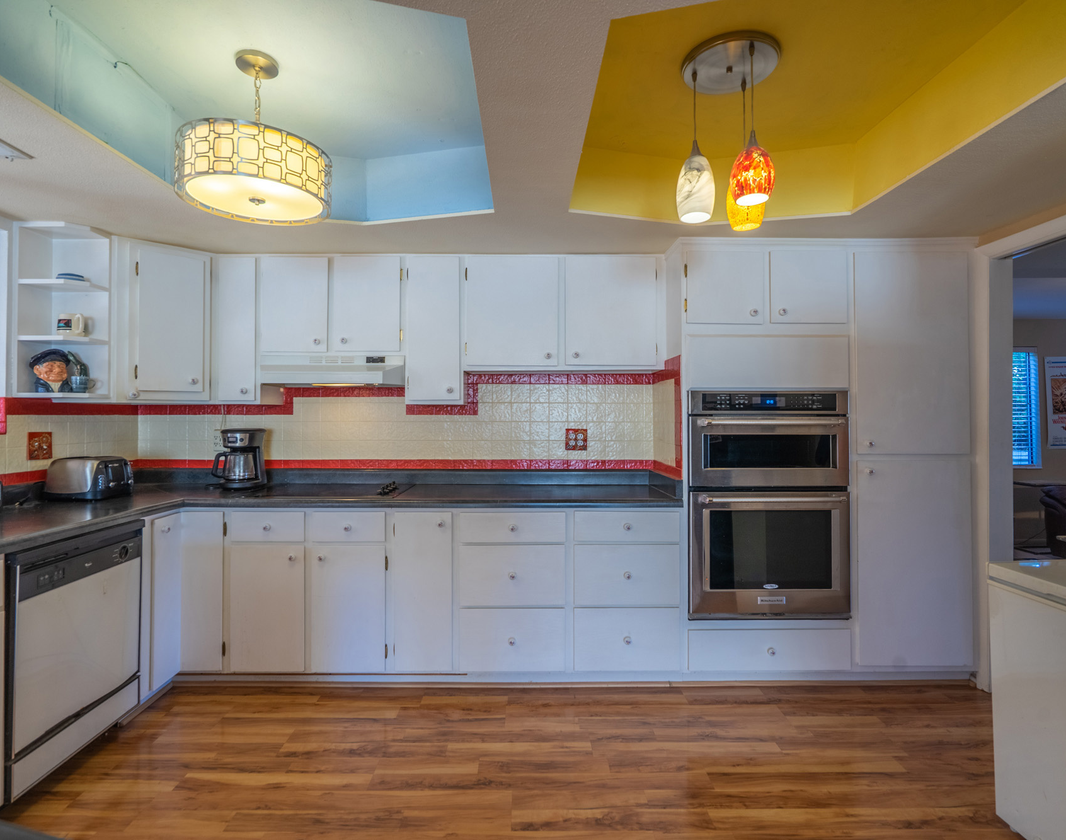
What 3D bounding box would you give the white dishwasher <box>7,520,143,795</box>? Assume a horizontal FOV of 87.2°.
[{"bbox_3d":[-1.915,0.830,2.030,0.600,0.820,0.610,0,0,-2],"label":"white dishwasher"}]

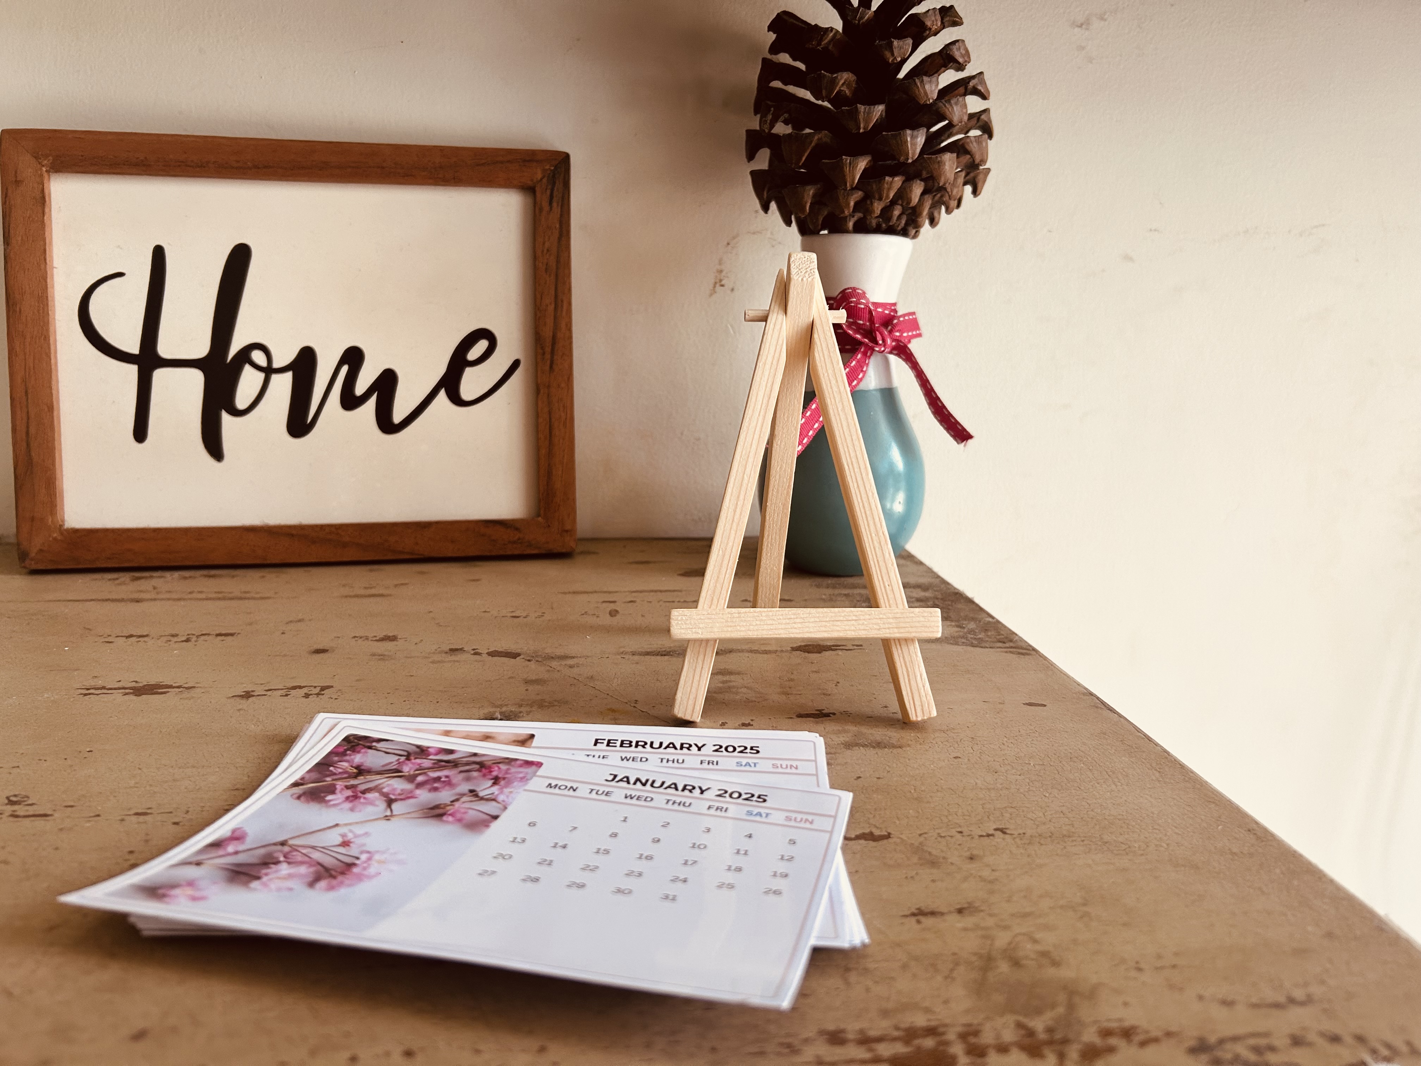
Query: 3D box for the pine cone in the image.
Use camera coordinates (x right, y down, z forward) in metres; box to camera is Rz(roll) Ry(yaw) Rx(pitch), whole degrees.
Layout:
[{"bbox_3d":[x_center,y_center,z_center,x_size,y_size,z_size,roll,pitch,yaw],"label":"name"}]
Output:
[{"bbox_3d":[0.064,-0.176,0.430,0.101,0.116,0.101,1,12,0],"label":"pine cone"}]

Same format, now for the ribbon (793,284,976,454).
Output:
[{"bbox_3d":[0.066,-0.068,0.441,0.086,0.066,0.053,-2,13,-12],"label":"ribbon"}]

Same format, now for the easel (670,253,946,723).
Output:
[{"bbox_3d":[0.025,-0.020,0.329,0.076,0.129,0.088,0,13,-4],"label":"easel"}]

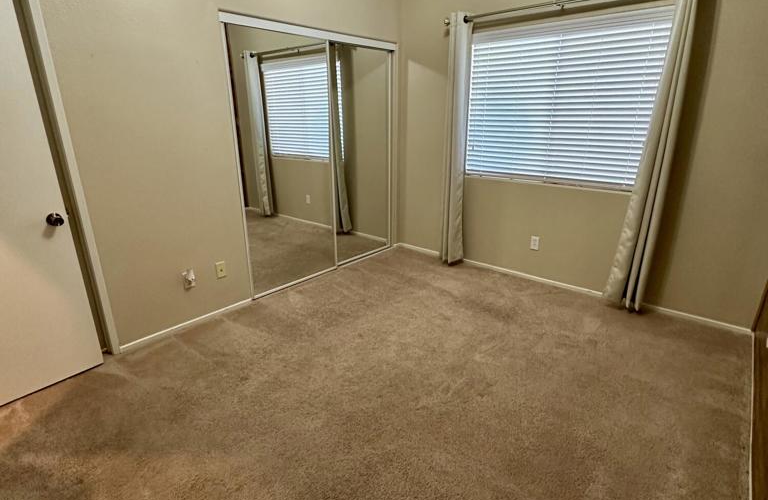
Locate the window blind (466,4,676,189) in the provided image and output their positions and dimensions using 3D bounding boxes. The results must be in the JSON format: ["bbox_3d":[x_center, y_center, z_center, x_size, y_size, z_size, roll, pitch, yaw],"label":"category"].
[{"bbox_3d":[1.348,-1.150,3.301,1.510,1.215,0.060,15,23,38],"label":"window blind"}]

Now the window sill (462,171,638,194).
[{"bbox_3d":[1.341,-0.562,3.490,1.530,0.030,0.100,15,23,38],"label":"window sill"}]

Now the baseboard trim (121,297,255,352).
[{"bbox_3d":[-1.357,0.521,2.961,0.015,0.045,0.950,15,23,38],"label":"baseboard trim"}]

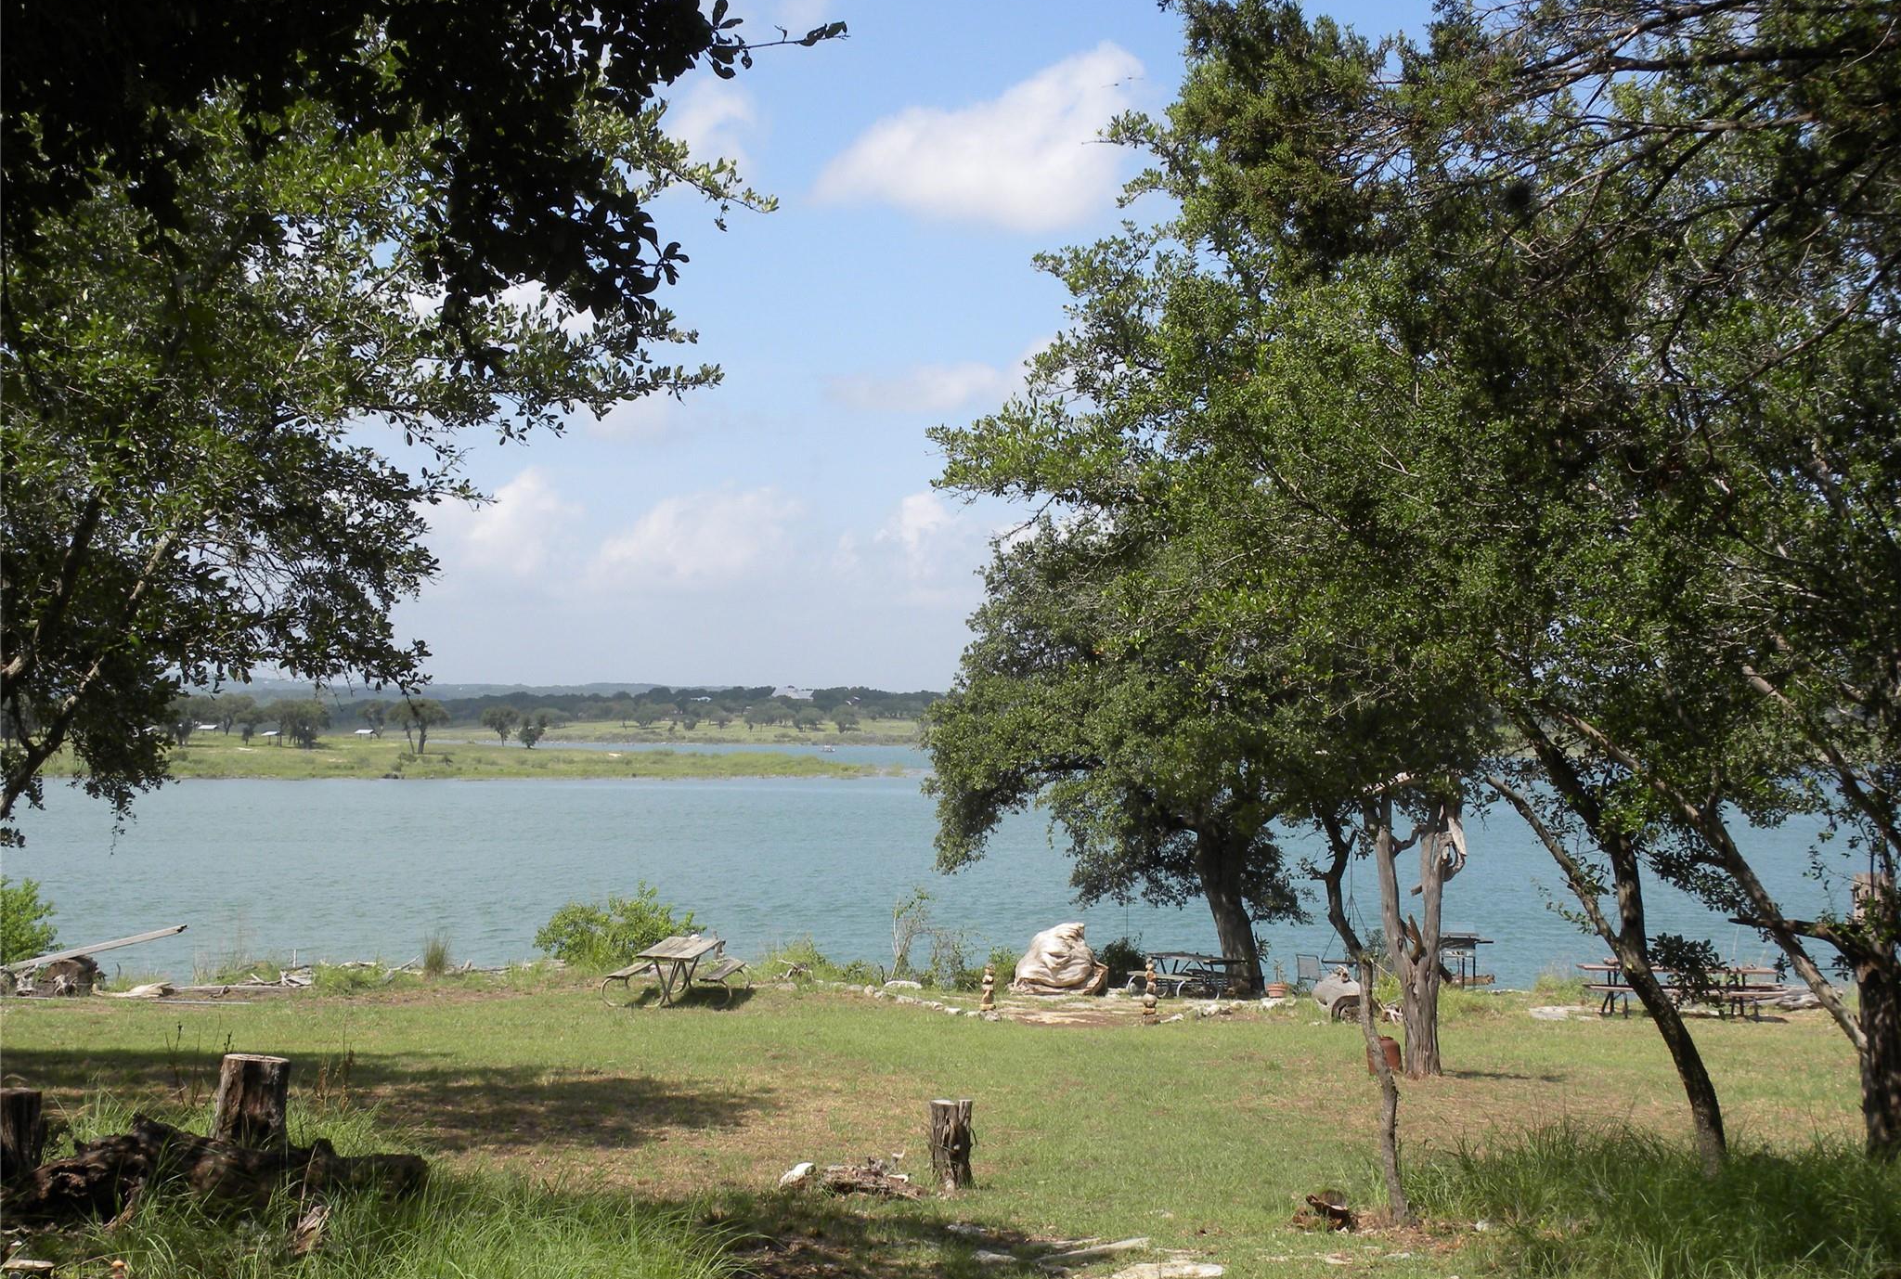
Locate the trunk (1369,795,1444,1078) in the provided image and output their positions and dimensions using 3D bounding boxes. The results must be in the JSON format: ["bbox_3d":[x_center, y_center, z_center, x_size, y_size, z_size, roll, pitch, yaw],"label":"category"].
[{"bbox_3d":[4.310,2.800,27.000,0.710,2.680,0.500,0,-1,0],"label":"trunk"}]

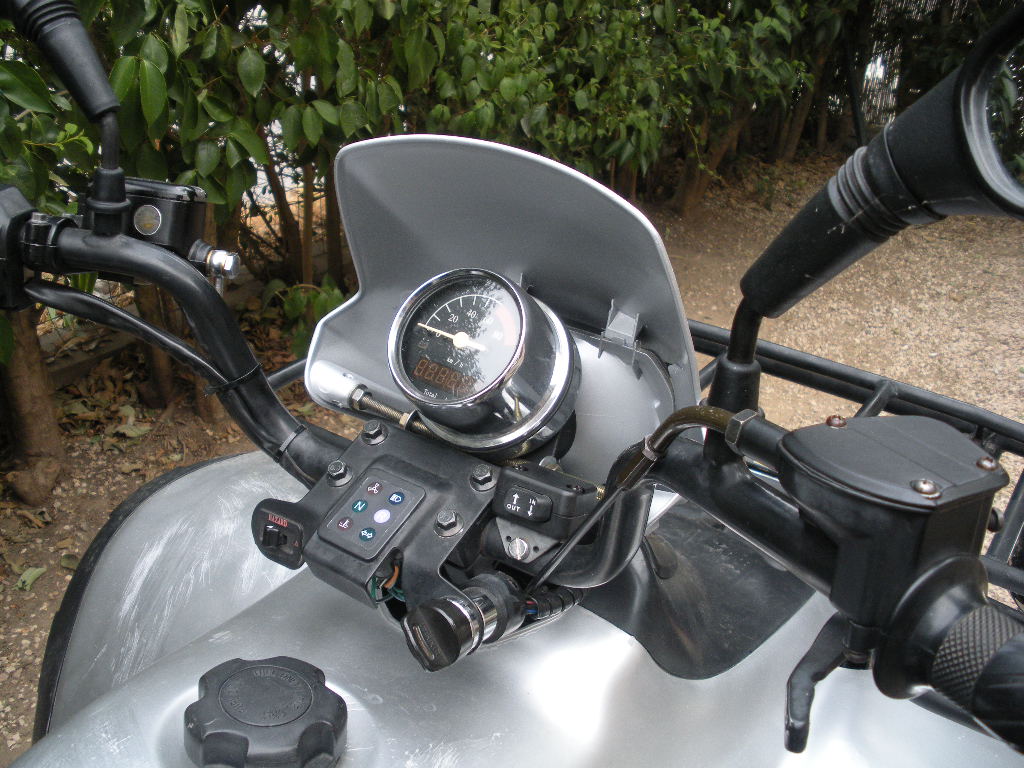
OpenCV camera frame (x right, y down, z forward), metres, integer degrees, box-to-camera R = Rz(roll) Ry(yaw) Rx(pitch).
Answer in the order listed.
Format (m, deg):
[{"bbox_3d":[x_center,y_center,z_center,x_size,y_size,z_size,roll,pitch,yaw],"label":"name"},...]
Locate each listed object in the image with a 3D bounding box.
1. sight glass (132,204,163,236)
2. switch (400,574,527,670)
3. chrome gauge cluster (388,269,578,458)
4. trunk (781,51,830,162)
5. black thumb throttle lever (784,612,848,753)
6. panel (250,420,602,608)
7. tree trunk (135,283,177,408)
[{"bbox_3d":[-0.197,-0.088,0.575,0.017,0.017,0.007,9,9,13],"label":"sight glass"},{"bbox_3d":[-0.023,0.118,0.535,0.037,0.039,0.074,20,17,30],"label":"switch"},{"bbox_3d":[-0.017,-0.011,0.628,0.102,0.102,0.078,20,-12,30],"label":"chrome gauge cluster"},{"bbox_3d":[1.219,-1.161,4.393,0.075,0.500,0.075,20,31,10],"label":"trunk"},{"bbox_3d":[0.103,0.101,0.360,0.025,0.018,0.062,15,30,22],"label":"black thumb throttle lever"},{"bbox_3d":[-0.056,0.075,0.595,0.175,0.048,0.105,20,55,30],"label":"panel"},{"bbox_3d":[-0.817,-0.111,2.424,0.068,0.360,0.068,-6,29,-18],"label":"tree trunk"}]

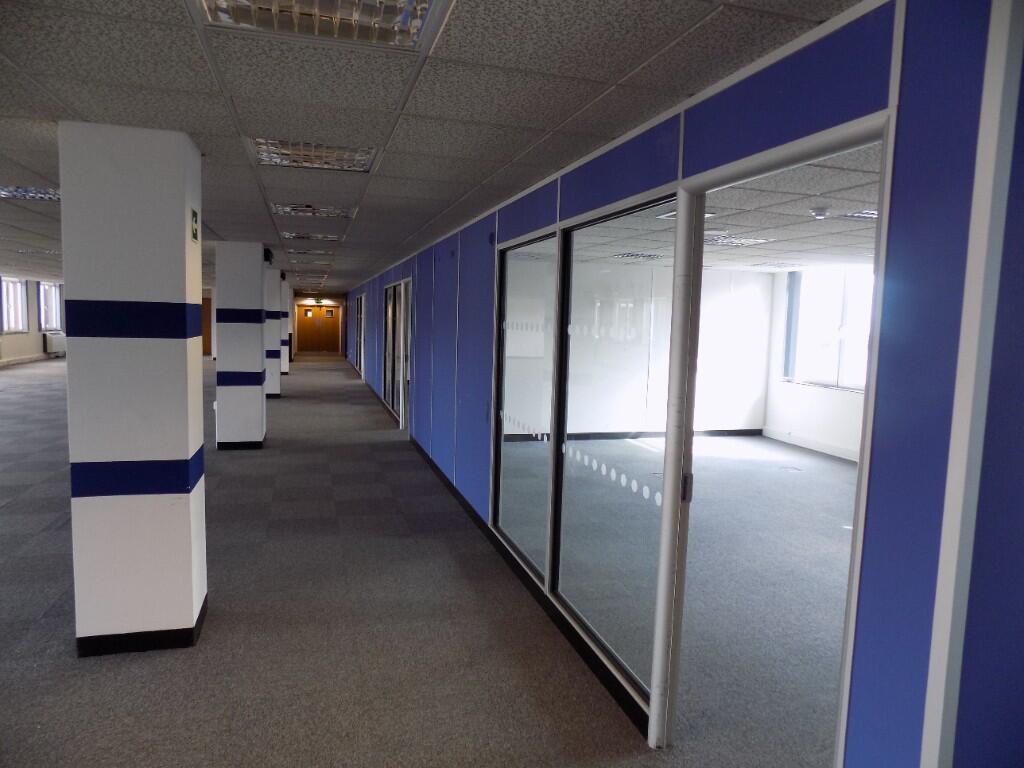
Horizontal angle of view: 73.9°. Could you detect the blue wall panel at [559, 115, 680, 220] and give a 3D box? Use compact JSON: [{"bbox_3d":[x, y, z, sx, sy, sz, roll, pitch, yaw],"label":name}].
[{"bbox_3d":[0.429,-0.869,2.876,0.050,0.235,1.140,0,6,-17],"label":"blue wall panel"}]

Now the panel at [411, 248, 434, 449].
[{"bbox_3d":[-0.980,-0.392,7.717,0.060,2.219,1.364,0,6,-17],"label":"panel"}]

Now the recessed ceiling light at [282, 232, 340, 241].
[{"bbox_3d":[-1.982,-1.493,6.760,0.590,0.070,0.590,0,6,-17],"label":"recessed ceiling light"}]

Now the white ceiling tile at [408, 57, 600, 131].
[{"bbox_3d":[-0.048,-0.993,2.354,0.600,0.020,0.600,0,6,-17],"label":"white ceiling tile"}]

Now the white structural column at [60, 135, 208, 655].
[{"bbox_3d":[-1.744,0.047,3.212,0.481,2.320,0.449,0,6,-16],"label":"white structural column"}]

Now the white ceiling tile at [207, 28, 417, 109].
[{"bbox_3d":[-0.623,-0.993,2.183,0.600,0.020,0.600,0,6,-17],"label":"white ceiling tile"}]

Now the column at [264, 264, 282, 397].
[{"bbox_3d":[-4.471,-0.915,12.423,0.481,2.320,0.449,0,6,-16],"label":"column"}]

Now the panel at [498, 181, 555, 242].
[{"bbox_3d":[0.095,-0.989,4.003,0.050,0.235,1.140,0,6,-17],"label":"panel"}]

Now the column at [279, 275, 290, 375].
[{"bbox_3d":[-5.696,-1.361,16.566,0.470,2.290,0.420,0,6,-17],"label":"column"}]

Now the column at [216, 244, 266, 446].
[{"bbox_3d":[-3.120,-0.439,7.861,0.481,2.320,0.449,0,6,-16],"label":"column"}]

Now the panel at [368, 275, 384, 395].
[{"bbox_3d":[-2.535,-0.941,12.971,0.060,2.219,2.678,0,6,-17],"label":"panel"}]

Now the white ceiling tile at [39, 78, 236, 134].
[{"bbox_3d":[-1.384,-1.063,2.606,0.605,0.025,0.605,0,6,-16],"label":"white ceiling tile"}]

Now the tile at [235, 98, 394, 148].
[{"bbox_3d":[-0.793,-1.053,2.755,0.600,0.020,0.600,0,6,-17],"label":"tile"}]

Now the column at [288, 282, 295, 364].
[{"bbox_3d":[-7.241,-1.893,21.780,0.481,2.320,0.449,0,6,-16],"label":"column"}]

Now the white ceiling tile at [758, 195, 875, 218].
[{"bbox_3d":[1.928,-1.121,4.299,0.600,0.020,0.600,0,6,-17],"label":"white ceiling tile"}]

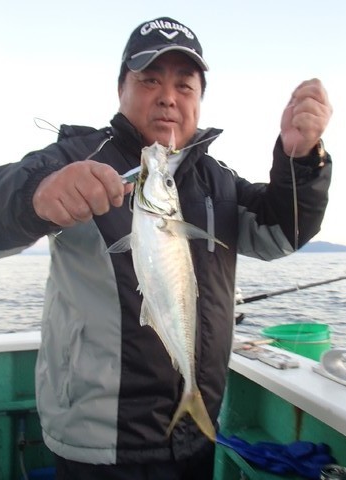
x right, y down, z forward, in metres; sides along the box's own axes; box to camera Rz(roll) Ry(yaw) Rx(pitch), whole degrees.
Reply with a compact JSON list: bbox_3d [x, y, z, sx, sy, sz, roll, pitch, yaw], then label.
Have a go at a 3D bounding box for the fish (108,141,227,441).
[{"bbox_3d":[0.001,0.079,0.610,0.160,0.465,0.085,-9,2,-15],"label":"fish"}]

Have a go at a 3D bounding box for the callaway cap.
[{"bbox_3d":[-0.017,-0.415,0.825,0.175,0.140,0.255,0,16,-9],"label":"callaway cap"}]

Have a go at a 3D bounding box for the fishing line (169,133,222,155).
[{"bbox_3d":[0.036,-0.149,0.600,0.085,0.012,0.012,-22,0,0],"label":"fishing line"}]

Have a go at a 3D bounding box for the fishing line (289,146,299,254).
[{"bbox_3d":[0.188,-0.066,0.600,0.014,0.168,0.012,-2,-2,0],"label":"fishing line"}]

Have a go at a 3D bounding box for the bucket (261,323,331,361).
[{"bbox_3d":[0.526,0.514,1.645,0.295,0.260,0.295,-1,-2,0],"label":"bucket"}]

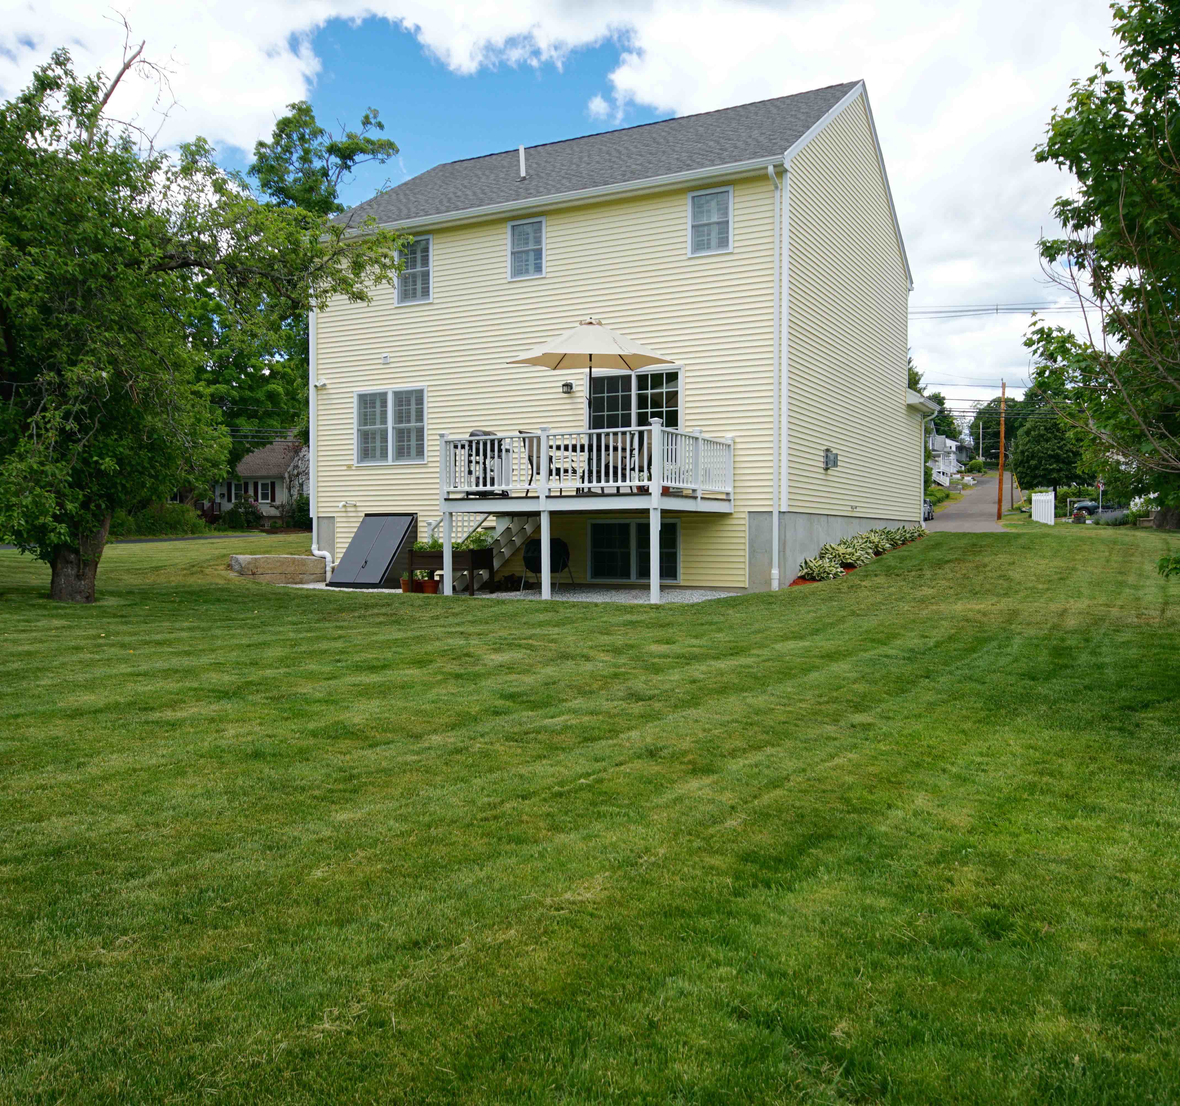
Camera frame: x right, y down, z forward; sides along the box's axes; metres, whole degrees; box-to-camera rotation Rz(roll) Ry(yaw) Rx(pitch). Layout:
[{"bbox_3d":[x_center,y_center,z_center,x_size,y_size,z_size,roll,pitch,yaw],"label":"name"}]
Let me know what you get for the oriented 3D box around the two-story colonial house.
[{"bbox_3d":[1.222,-4.394,24.434,9.940,9.905,11.130,0,1,27],"label":"two-story colonial house"}]

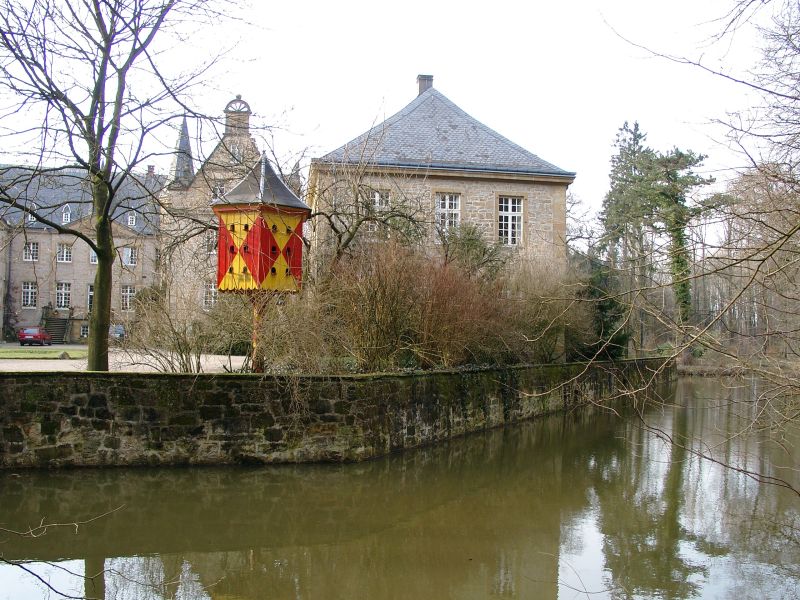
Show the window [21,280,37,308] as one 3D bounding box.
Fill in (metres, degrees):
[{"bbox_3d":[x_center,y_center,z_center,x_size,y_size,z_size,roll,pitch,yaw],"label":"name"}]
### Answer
[{"bbox_3d":[-29.248,-0.387,62.033,1.060,2.100,0.160,2,-3,-18],"label":"window"}]

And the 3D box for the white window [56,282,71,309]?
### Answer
[{"bbox_3d":[-26.893,-0.336,62.800,1.060,2.100,0.160,2,-3,-18],"label":"white window"}]

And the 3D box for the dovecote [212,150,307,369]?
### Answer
[{"bbox_3d":[-3.027,-0.793,17.300,2.200,4.850,2.350,2,-3,-10],"label":"dovecote"}]

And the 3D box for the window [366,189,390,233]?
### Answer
[{"bbox_3d":[-0.919,-3.552,32.835,1.100,2.130,0.160,2,-3,-11],"label":"window"}]

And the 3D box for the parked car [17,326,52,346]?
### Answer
[{"bbox_3d":[-26.389,2.626,57.000,1.700,1.400,4.200,2,-3,-15],"label":"parked car"}]

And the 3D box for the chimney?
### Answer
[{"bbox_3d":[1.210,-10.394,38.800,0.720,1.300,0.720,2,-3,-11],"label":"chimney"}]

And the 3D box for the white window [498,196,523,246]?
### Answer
[{"bbox_3d":[4.803,-3.397,34.000,1.100,2.130,0.160,2,-3,-11],"label":"white window"}]

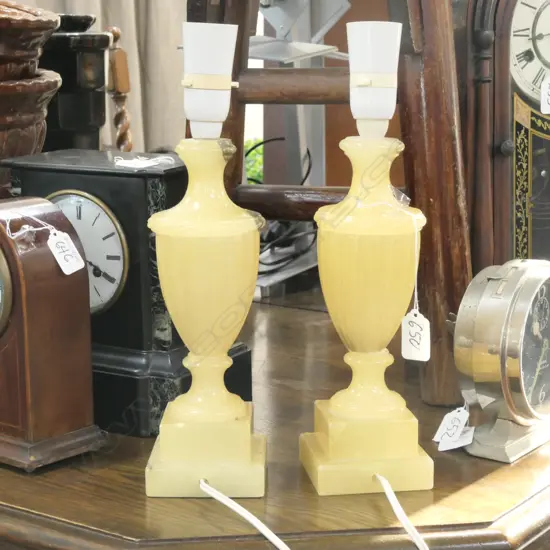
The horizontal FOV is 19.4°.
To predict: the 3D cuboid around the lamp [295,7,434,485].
[{"bbox_3d":[0.079,-0.015,1.359,0.098,0.386,0.098,-1,9,-8],"label":"lamp"}]

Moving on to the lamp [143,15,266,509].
[{"bbox_3d":[-0.056,-0.014,1.349,0.098,0.386,0.098,0,9,1],"label":"lamp"}]

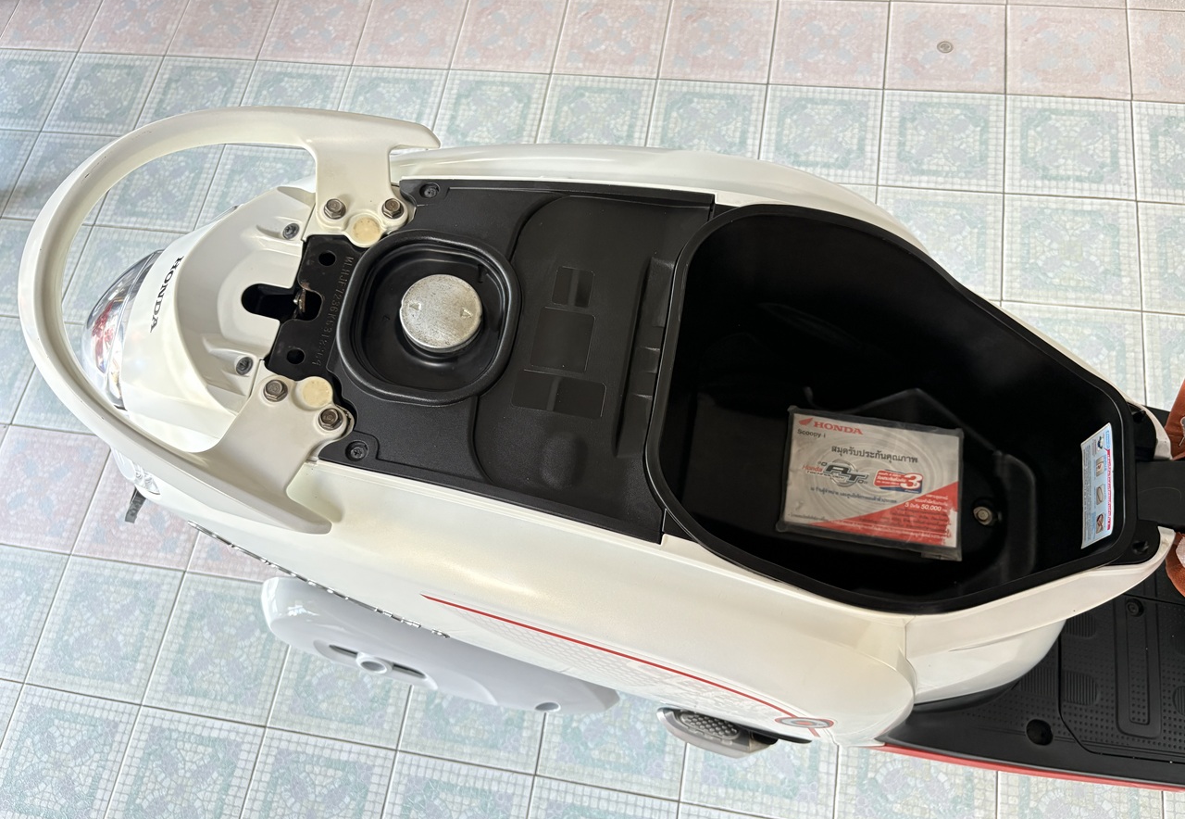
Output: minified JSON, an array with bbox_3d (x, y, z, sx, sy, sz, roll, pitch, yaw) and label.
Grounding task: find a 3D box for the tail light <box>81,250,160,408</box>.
[{"bbox_3d":[-0.447,-0.072,0.856,0.105,0.110,0.175,7,69,10],"label":"tail light"}]

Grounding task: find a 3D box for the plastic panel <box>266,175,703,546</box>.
[{"bbox_3d":[-0.085,-0.060,0.712,0.335,0.065,0.300,7,69,10],"label":"plastic panel"}]

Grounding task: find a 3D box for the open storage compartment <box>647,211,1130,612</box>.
[{"bbox_3d":[0.269,0.029,0.779,0.410,0.250,0.325,9,70,3],"label":"open storage compartment"}]

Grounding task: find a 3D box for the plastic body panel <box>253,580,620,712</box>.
[{"bbox_3d":[-0.160,0.248,0.948,0.370,0.140,0.085,14,70,2],"label":"plastic body panel"}]

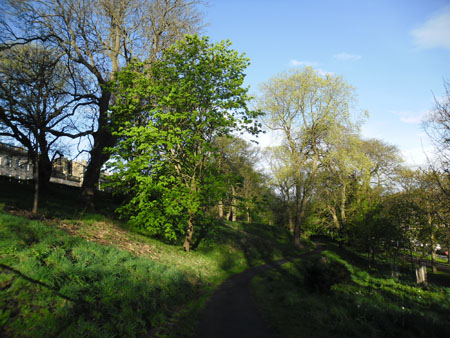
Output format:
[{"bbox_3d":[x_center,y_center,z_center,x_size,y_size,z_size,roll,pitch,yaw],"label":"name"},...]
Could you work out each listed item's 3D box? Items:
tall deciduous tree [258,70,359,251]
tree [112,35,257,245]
[{"bbox_3d":[7.340,-1.090,30.500,8.800,15.700,8.300,0,-5,0],"label":"tall deciduous tree"},{"bbox_3d":[-2.080,-1.360,18.000,7.600,11.100,7.000,0,-5,0],"label":"tree"}]

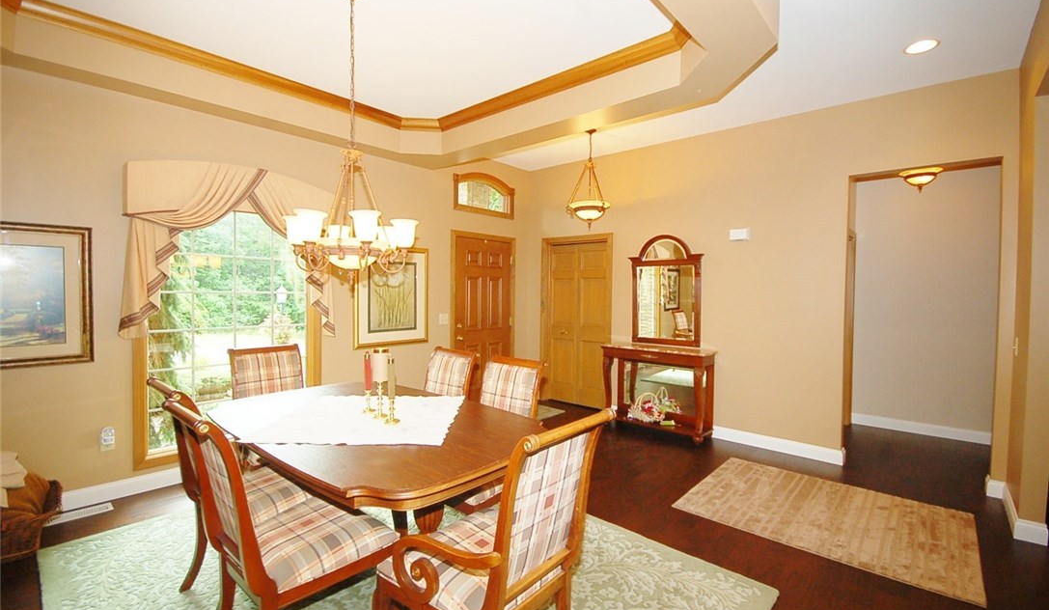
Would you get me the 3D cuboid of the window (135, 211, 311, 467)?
[{"bbox_3d":[-2.224,0.198,3.384,0.100,1.840,1.255,2,2,41],"label":"window"}]

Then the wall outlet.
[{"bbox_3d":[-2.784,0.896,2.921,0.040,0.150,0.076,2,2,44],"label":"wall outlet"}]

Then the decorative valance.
[{"bbox_3d":[-2.158,-0.380,3.330,0.160,1.320,1.380,2,2,41],"label":"decorative valance"}]

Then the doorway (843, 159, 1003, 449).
[{"bbox_3d":[3.093,0.155,3.462,0.870,2.440,0.140,2,2,39],"label":"doorway"}]

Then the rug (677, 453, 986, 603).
[{"bbox_3d":[1.953,1.347,2.850,1.475,0.012,1.170,2,2,41],"label":"rug"}]

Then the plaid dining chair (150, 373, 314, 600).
[{"bbox_3d":[-1.321,0.834,2.047,0.500,1.030,0.610,2,2,38],"label":"plaid dining chair"}]

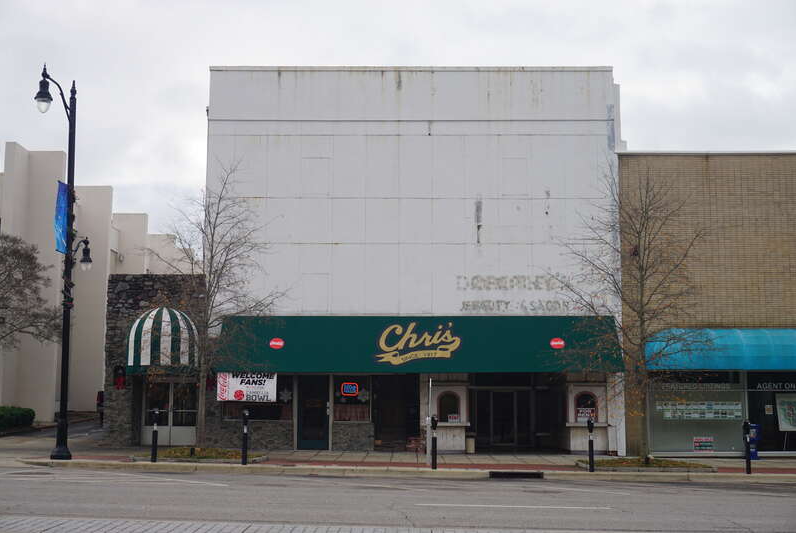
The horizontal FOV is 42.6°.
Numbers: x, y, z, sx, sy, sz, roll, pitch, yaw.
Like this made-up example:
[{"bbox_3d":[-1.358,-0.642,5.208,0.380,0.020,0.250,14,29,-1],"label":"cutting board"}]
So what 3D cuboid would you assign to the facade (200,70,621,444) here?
[{"bbox_3d":[0.489,-0.315,32.544,13.181,12.320,1.500,0,-8,0],"label":"facade"}]

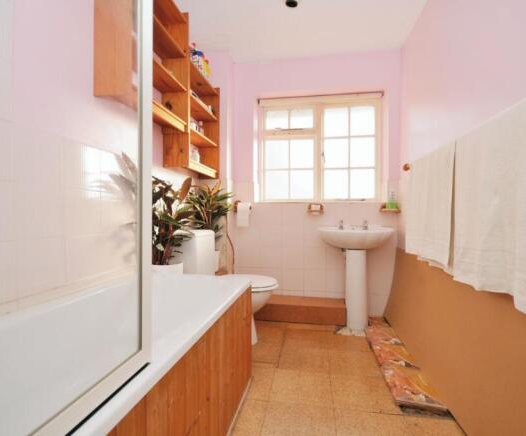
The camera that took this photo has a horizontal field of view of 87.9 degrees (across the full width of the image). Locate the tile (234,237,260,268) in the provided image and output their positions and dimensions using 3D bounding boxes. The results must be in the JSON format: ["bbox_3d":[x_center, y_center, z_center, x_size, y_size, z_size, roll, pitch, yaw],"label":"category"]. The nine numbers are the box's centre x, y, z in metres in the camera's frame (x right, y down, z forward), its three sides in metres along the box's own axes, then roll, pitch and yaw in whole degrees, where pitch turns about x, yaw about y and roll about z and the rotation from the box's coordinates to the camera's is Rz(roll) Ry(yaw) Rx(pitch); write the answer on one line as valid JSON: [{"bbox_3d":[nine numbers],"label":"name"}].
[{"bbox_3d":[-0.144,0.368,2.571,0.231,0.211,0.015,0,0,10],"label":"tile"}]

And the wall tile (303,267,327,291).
[{"bbox_3d":[0.472,0.565,2.466,0.199,0.203,0.015,0,0,10],"label":"wall tile"}]

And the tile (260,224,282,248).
[{"bbox_3d":[0.071,0.171,2.559,0.208,0.220,0.012,1,1,10],"label":"tile"}]

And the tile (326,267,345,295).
[{"bbox_3d":[0.661,0.562,2.433,0.185,0.209,0.015,0,0,10],"label":"tile"}]

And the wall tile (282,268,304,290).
[{"bbox_3d":[0.275,0.568,2.529,0.205,0.204,0.012,1,1,10],"label":"wall tile"}]

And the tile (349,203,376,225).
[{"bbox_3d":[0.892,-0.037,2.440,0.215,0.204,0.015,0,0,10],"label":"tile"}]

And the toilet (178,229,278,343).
[{"bbox_3d":[-0.251,0.487,2.095,0.740,0.780,0.420,0,0,10],"label":"toilet"}]

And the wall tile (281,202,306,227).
[{"bbox_3d":[0.274,-0.033,2.495,0.201,0.208,0.015,0,0,10],"label":"wall tile"}]

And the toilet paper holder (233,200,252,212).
[{"bbox_3d":[-0.190,-0.106,2.571,0.170,0.115,0.110,0,0,10],"label":"toilet paper holder"}]

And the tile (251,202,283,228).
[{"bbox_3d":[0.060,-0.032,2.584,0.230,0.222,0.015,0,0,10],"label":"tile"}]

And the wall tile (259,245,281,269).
[{"bbox_3d":[0.073,0.368,2.533,0.206,0.199,0.015,0,0,10],"label":"wall tile"}]

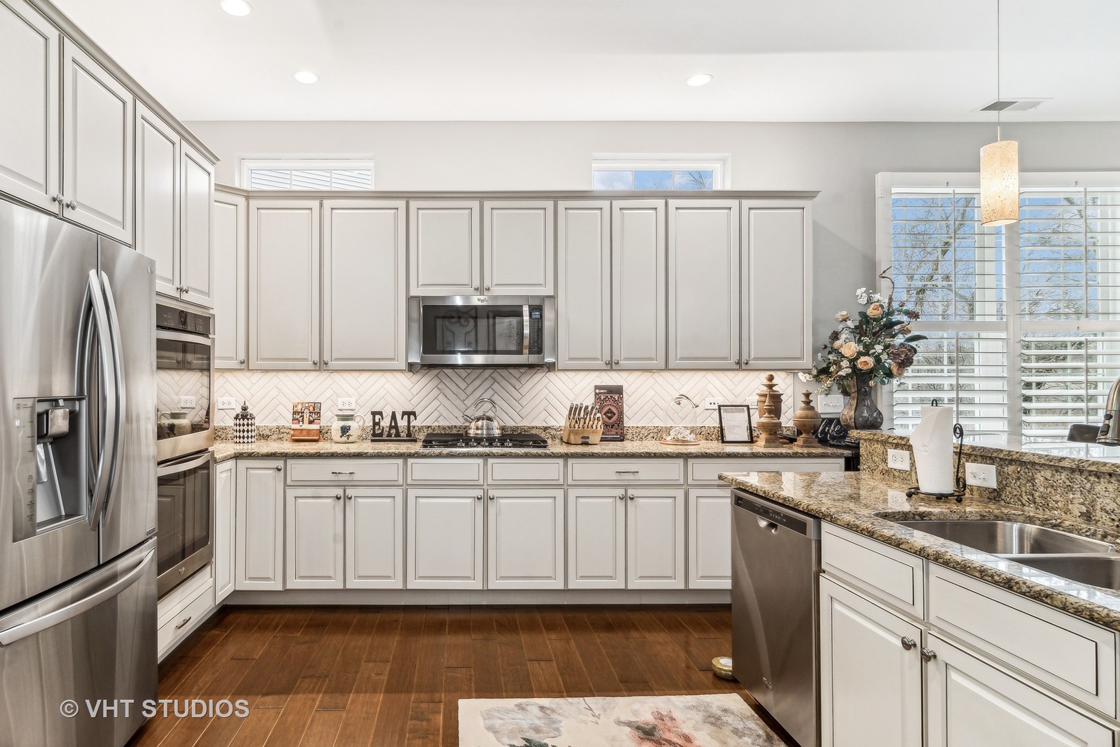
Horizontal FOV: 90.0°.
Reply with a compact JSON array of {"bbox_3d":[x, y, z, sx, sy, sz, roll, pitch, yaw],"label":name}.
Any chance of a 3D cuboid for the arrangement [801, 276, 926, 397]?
[{"bbox_3d":[1.352,-0.170,2.510,0.530,0.520,0.430,0,-1,6],"label":"arrangement"}]

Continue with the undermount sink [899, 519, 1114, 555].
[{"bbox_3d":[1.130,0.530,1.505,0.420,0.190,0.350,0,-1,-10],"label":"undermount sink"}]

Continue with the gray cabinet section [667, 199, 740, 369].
[{"bbox_3d":[0.884,-0.550,3.615,0.448,1.042,0.330,0,0,0],"label":"gray cabinet section"}]

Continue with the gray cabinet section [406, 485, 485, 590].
[{"bbox_3d":[-0.647,0.930,3.450,0.440,0.571,0.580,0,0,0],"label":"gray cabinet section"}]

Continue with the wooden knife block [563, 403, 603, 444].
[{"bbox_3d":[0.148,0.316,3.630,0.230,0.270,0.160,0,0,-6],"label":"wooden knife block"}]

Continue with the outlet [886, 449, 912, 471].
[{"bbox_3d":[1.312,0.334,2.165,0.015,0.072,0.113,0,-1,-10],"label":"outlet"}]

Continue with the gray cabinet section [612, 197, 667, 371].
[{"bbox_3d":[0.485,-0.547,3.615,0.334,1.041,0.330,0,0,0],"label":"gray cabinet section"}]

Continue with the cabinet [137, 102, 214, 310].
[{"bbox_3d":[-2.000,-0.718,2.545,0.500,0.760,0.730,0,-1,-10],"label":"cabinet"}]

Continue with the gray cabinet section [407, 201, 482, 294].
[{"bbox_3d":[-0.710,-0.773,3.615,0.445,0.585,0.330,0,0,0],"label":"gray cabinet section"}]

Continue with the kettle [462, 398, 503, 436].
[{"bbox_3d":[-0.488,0.272,3.500,0.245,0.250,0.210,0,-1,-3],"label":"kettle"}]

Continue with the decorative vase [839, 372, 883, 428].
[{"bbox_3d":[1.400,0.122,2.600,0.197,0.275,0.190,0,0,0],"label":"decorative vase"}]

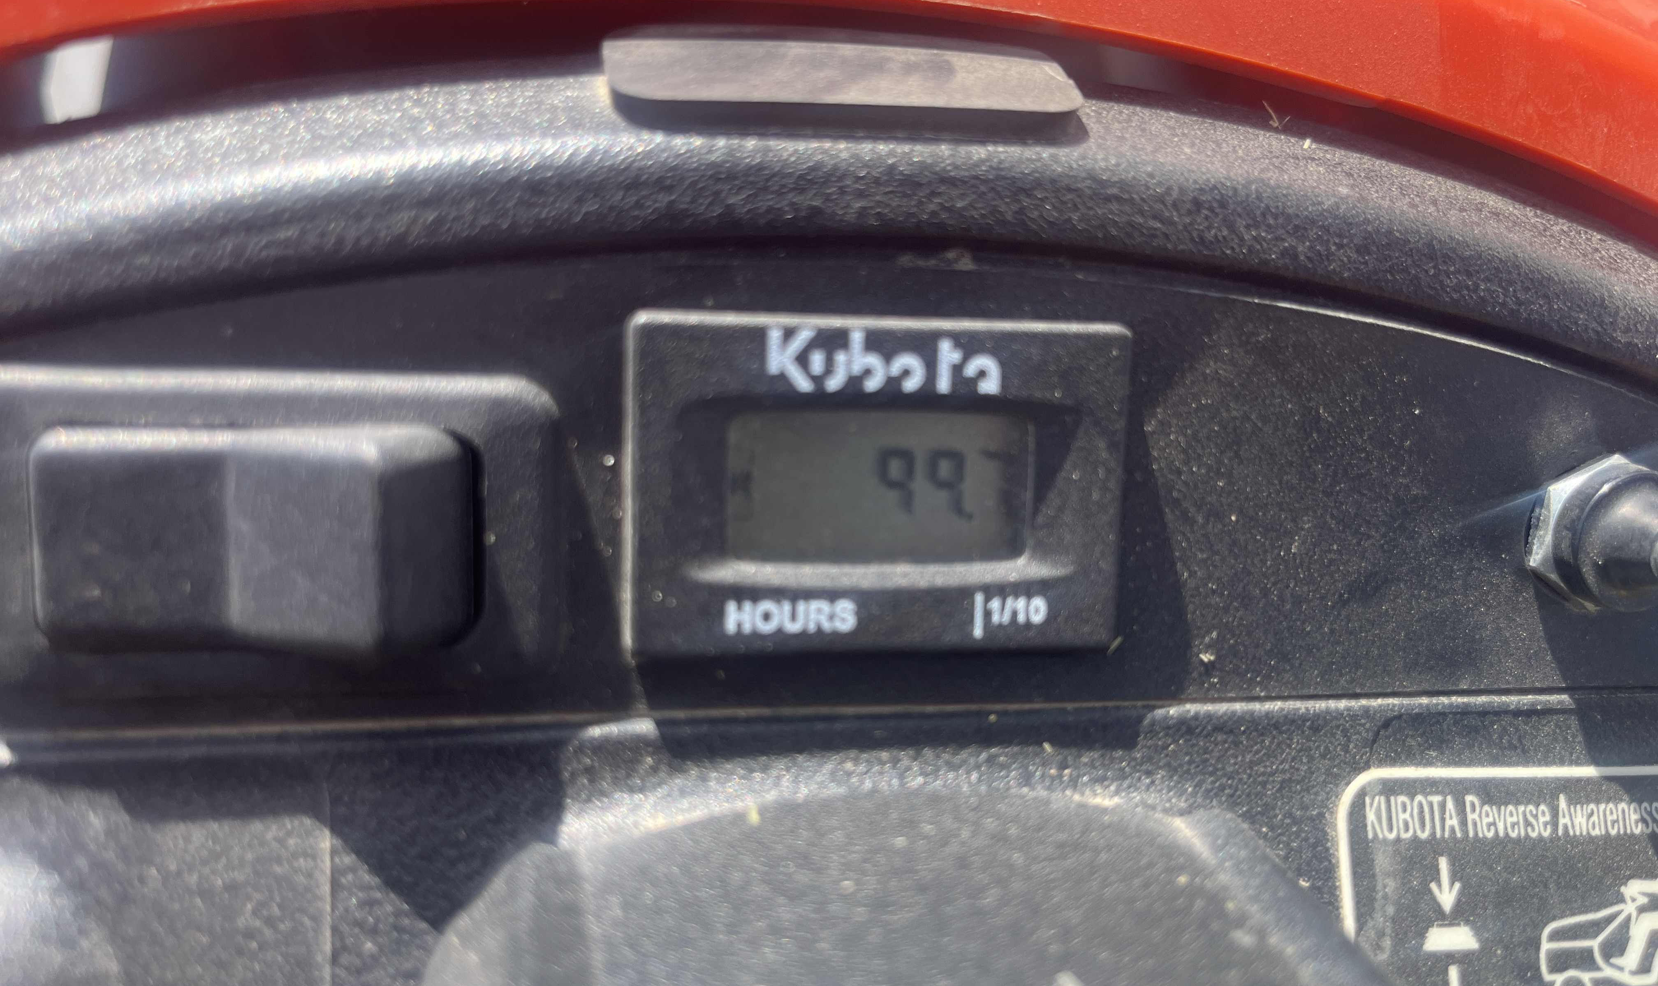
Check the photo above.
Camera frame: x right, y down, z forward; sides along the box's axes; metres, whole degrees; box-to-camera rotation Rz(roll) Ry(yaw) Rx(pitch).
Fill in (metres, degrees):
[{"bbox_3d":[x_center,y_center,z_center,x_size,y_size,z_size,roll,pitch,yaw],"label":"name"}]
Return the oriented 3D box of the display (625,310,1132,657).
[{"bbox_3d":[0.004,-0.001,0.117,0.045,0.031,0.010,1,7,-7],"label":"display"}]

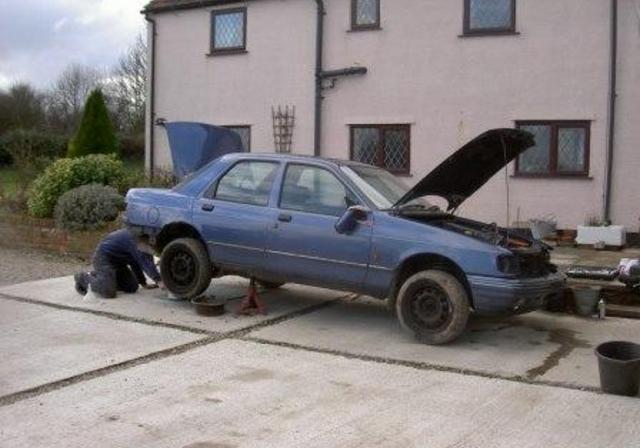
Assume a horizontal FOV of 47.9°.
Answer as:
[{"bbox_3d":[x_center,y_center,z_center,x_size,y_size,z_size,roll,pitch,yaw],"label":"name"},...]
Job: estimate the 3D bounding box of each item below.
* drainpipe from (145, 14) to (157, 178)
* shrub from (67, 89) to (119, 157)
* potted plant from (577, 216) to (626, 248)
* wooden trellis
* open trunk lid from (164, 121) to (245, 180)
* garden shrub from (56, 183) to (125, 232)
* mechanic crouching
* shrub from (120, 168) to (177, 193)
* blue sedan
[{"bbox_3d":[-3.798,-2.526,16.143,0.120,4.350,0.250,4,4,33],"label":"drainpipe"},{"bbox_3d":[-4.606,-1.893,14.600,1.070,1.750,1.050,4,4,33],"label":"shrub"},{"bbox_3d":[4.191,0.112,10.736,0.690,0.440,0.420,4,4,33],"label":"potted plant"},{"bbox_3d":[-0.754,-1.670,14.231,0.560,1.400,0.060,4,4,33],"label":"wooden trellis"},{"bbox_3d":[-1.219,-0.716,7.809,0.400,0.680,1.280,4,4,34],"label":"open trunk lid"},{"bbox_3d":[-3.324,-0.238,10.400,1.030,0.680,0.900,4,4,33],"label":"garden shrub"},{"bbox_3d":[-2.058,0.405,7.400,0.980,0.720,0.550,1,4,-16],"label":"mechanic crouching"},{"bbox_3d":[-3.211,-0.702,13.500,1.100,0.750,0.850,4,4,33],"label":"shrub"},{"bbox_3d":[0.130,0.004,6.910,4.380,1.630,1.740,4,4,34],"label":"blue sedan"}]

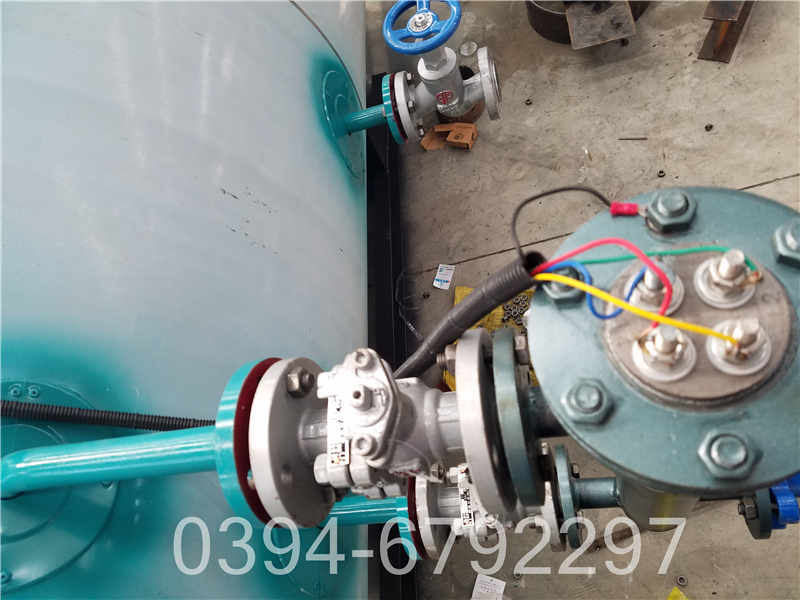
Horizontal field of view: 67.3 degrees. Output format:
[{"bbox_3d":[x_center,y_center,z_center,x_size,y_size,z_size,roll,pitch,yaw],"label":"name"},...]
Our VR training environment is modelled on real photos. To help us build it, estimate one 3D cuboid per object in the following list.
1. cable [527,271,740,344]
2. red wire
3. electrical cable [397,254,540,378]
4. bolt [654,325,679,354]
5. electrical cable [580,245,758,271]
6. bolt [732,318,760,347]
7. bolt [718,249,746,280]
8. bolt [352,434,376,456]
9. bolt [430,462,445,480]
[{"bbox_3d":[0.091,0.004,0.237,0.080,0.029,0.008,14,70,26],"label":"cable"},{"bbox_3d":[0.079,-0.011,0.235,0.054,0.033,0.018,25,75,29],"label":"red wire"},{"bbox_3d":[0.027,0.018,0.339,0.016,0.199,0.014,15,67,-12],"label":"electrical cable"},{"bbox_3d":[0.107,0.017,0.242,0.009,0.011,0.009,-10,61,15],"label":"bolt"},{"bbox_3d":[0.113,-0.019,0.255,0.070,0.015,0.013,-3,63,19],"label":"electrical cable"},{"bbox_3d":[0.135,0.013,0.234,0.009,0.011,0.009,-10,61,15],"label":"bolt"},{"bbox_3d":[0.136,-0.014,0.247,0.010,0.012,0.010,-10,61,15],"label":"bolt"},{"bbox_3d":[-0.020,0.083,0.342,0.011,0.009,0.011,-10,61,15],"label":"bolt"},{"bbox_3d":[0.044,0.199,0.696,0.017,0.018,0.018,-10,61,15],"label":"bolt"}]

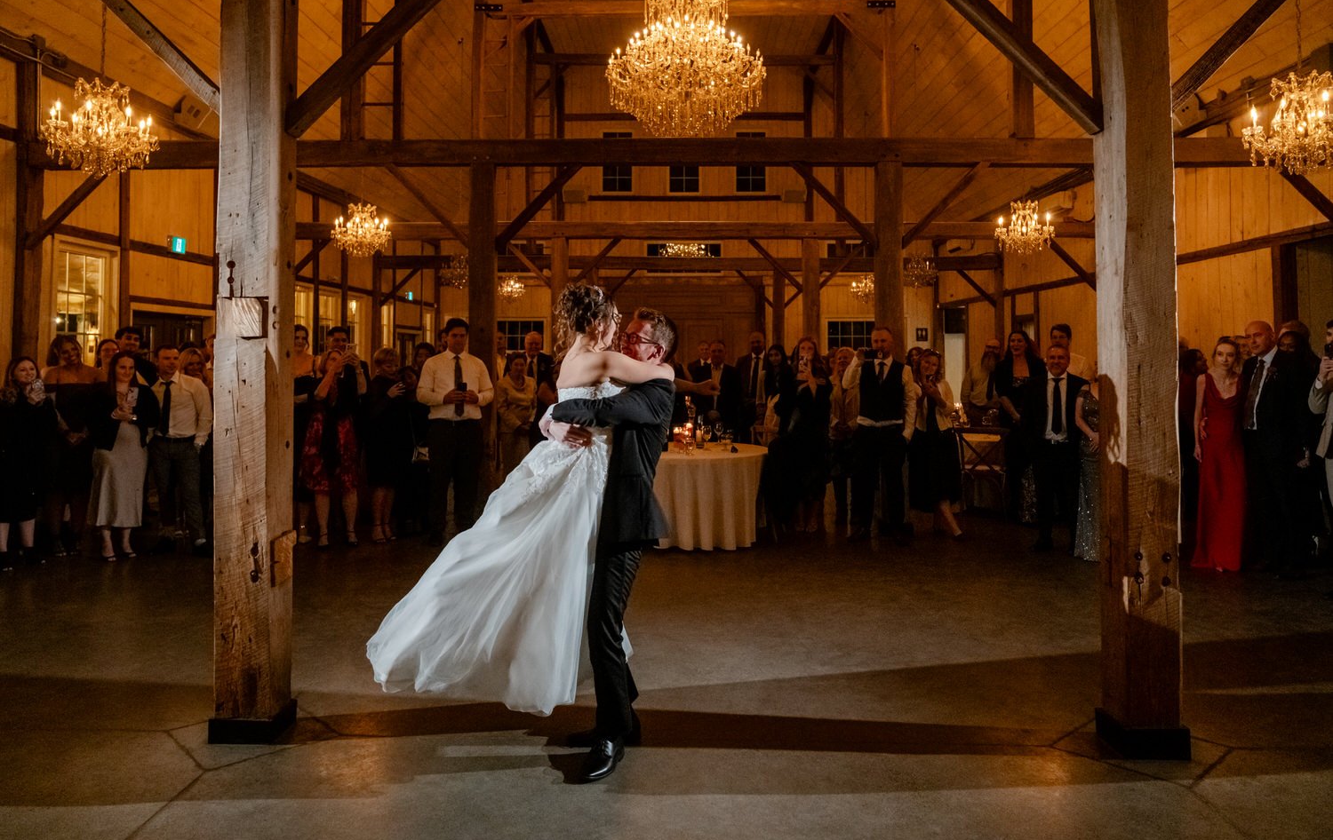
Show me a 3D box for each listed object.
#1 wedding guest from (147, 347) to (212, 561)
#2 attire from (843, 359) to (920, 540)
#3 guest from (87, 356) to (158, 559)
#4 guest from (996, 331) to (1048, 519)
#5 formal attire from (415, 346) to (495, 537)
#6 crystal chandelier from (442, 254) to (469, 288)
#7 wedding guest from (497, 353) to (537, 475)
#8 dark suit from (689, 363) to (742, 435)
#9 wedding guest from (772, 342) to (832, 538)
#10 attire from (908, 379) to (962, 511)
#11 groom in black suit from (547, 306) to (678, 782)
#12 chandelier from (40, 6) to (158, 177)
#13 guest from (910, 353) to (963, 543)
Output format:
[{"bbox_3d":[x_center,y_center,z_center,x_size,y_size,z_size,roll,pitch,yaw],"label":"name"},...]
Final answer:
[{"bbox_3d":[-3.965,0.246,7.250,0.520,1.710,0.360,-1,3,-14],"label":"wedding guest"},{"bbox_3d":[1.827,0.230,7.550,0.640,1.550,0.400,1,3,15],"label":"attire"},{"bbox_3d":[-4.279,0.287,7.000,0.530,1.630,0.380,-2,4,-36],"label":"guest"},{"bbox_3d":[3.262,0.080,8.177,0.480,1.765,0.340,1,4,20],"label":"guest"},{"bbox_3d":[-1.768,0.201,7.450,0.640,1.580,0.380,-1,3,-14],"label":"formal attire"},{"bbox_3d":[-3.443,-2.481,14.800,0.680,0.620,0.680,0,3,1],"label":"crystal chandelier"},{"bbox_3d":[-1.517,0.111,9.031,0.420,1.580,0.280,0,4,-7],"label":"wedding guest"},{"bbox_3d":[0.513,0.131,9.233,0.500,1.450,0.290,0,4,6],"label":"dark suit"},{"bbox_3d":[1.191,0.129,7.850,0.520,1.720,0.420,1,3,18],"label":"wedding guest"},{"bbox_3d":[2.339,0.227,7.750,0.460,1.160,0.360,1,3,18],"label":"attire"},{"bbox_3d":[-0.204,0.464,3.380,0.550,1.760,0.550,-1,3,-17],"label":"groom in black suit"},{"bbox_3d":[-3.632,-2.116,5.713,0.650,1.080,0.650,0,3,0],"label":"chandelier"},{"bbox_3d":[2.304,0.194,7.634,0.460,1.615,0.420,1,4,20],"label":"guest"}]

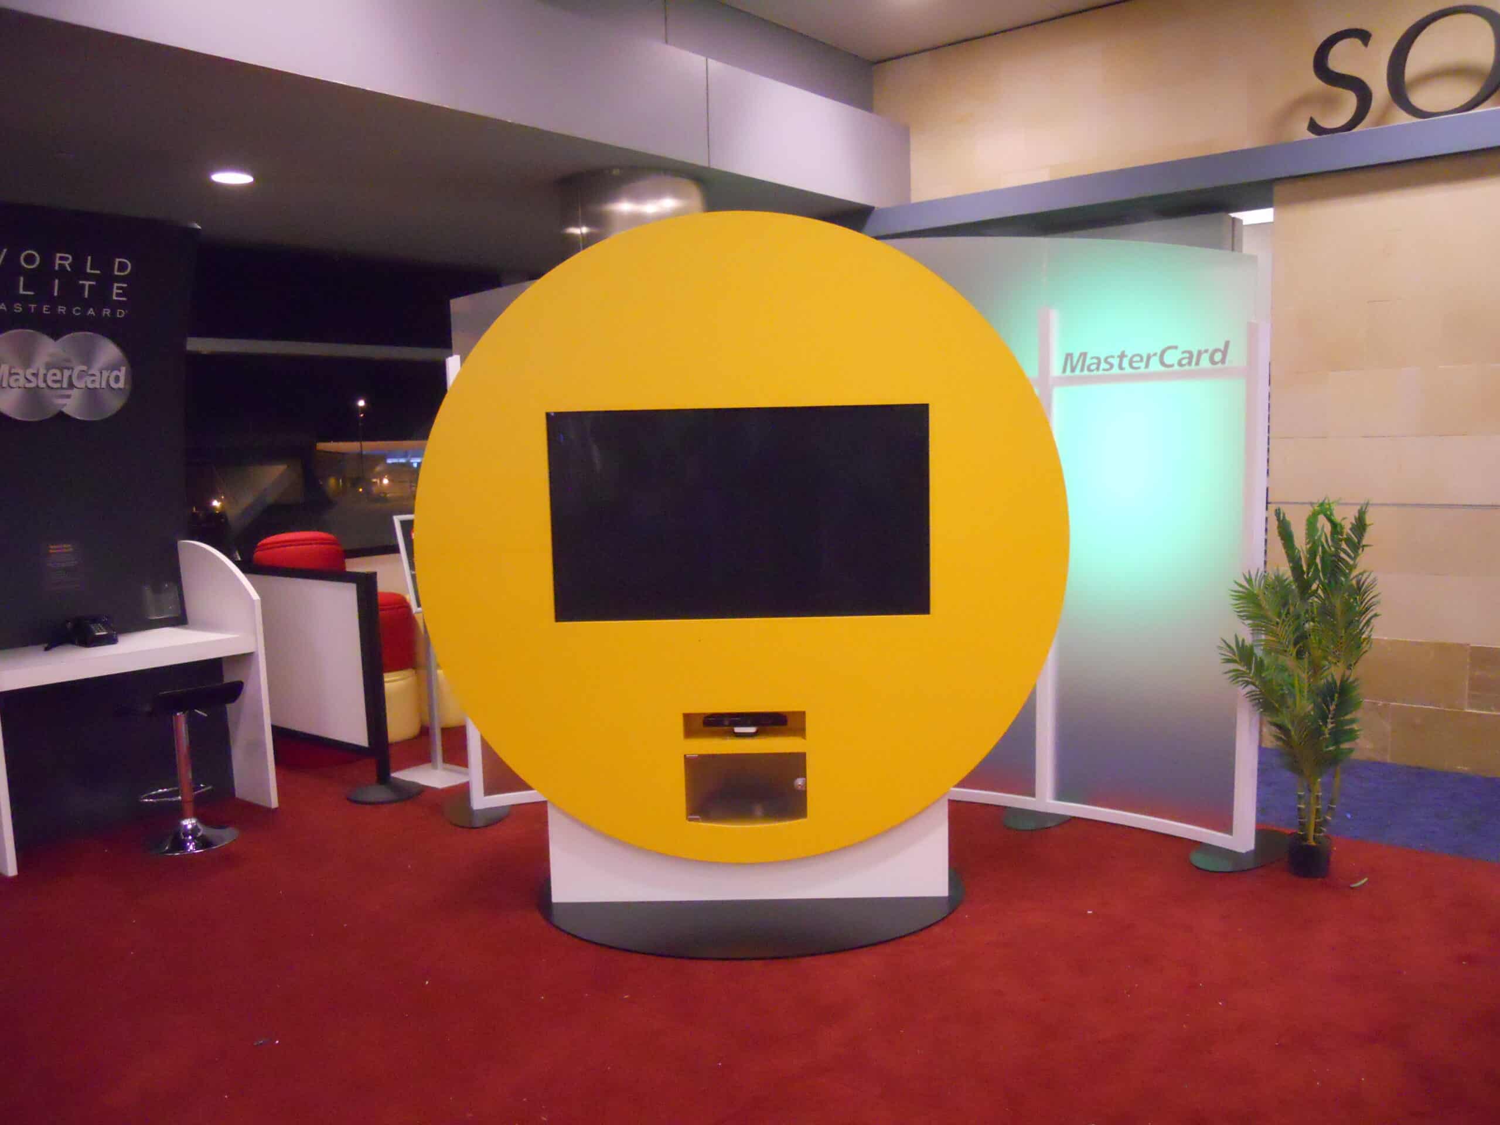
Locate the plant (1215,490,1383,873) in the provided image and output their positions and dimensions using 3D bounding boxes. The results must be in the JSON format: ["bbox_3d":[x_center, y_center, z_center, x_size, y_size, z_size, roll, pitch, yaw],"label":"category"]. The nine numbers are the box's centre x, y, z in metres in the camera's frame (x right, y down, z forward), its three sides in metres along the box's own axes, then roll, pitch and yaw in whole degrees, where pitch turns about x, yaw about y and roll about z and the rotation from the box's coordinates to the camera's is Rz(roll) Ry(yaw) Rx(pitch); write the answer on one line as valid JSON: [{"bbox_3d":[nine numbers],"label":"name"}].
[{"bbox_3d":[1.902,0.437,4.194,0.530,1.310,0.480,-1,8,0],"label":"plant"}]

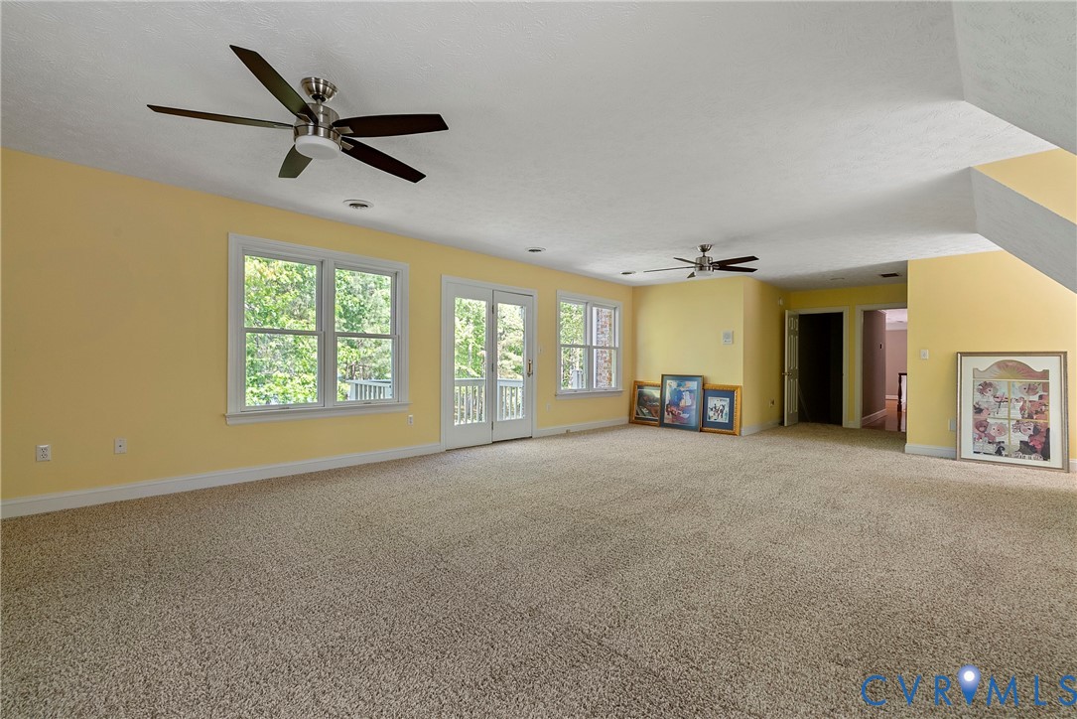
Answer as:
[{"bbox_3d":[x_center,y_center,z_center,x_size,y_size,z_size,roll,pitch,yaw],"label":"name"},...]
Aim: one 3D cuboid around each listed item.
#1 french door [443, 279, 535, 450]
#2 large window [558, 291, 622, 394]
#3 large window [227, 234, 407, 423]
[{"bbox_3d":[-0.603,0.059,6.302,0.120,2.112,1.643,0,-1,44],"label":"french door"},{"bbox_3d":[0.860,-0.202,7.817,0.120,1.640,1.714,0,-1,44],"label":"large window"},{"bbox_3d":[-2.082,-0.254,4.769,0.120,1.657,1.747,0,-1,44],"label":"large window"}]

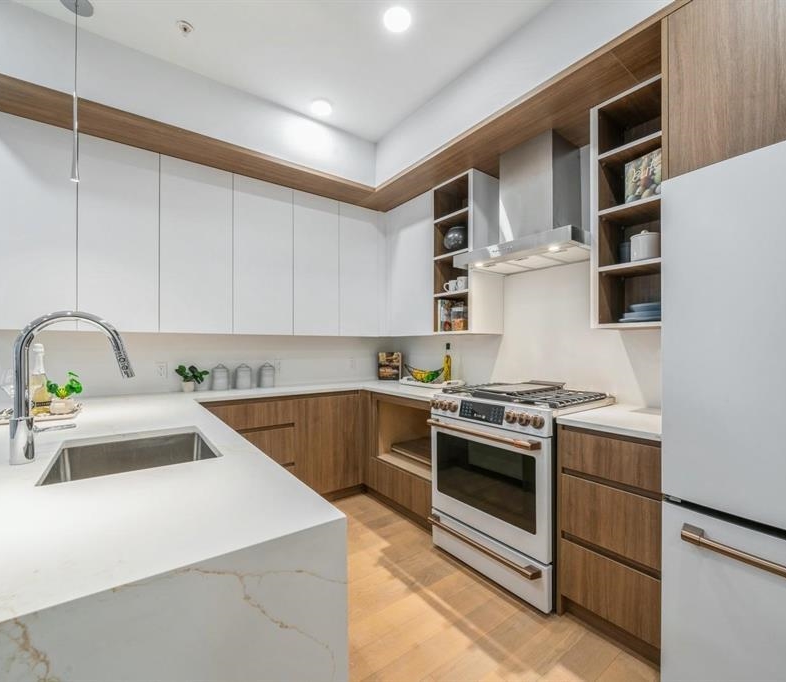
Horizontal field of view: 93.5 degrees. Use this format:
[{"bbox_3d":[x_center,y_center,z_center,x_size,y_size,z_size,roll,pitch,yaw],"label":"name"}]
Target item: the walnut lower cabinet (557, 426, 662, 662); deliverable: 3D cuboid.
[{"bbox_3d":[1.119,0.803,1.701,0.650,0.852,0.404,1,0,-37],"label":"walnut lower cabinet"}]

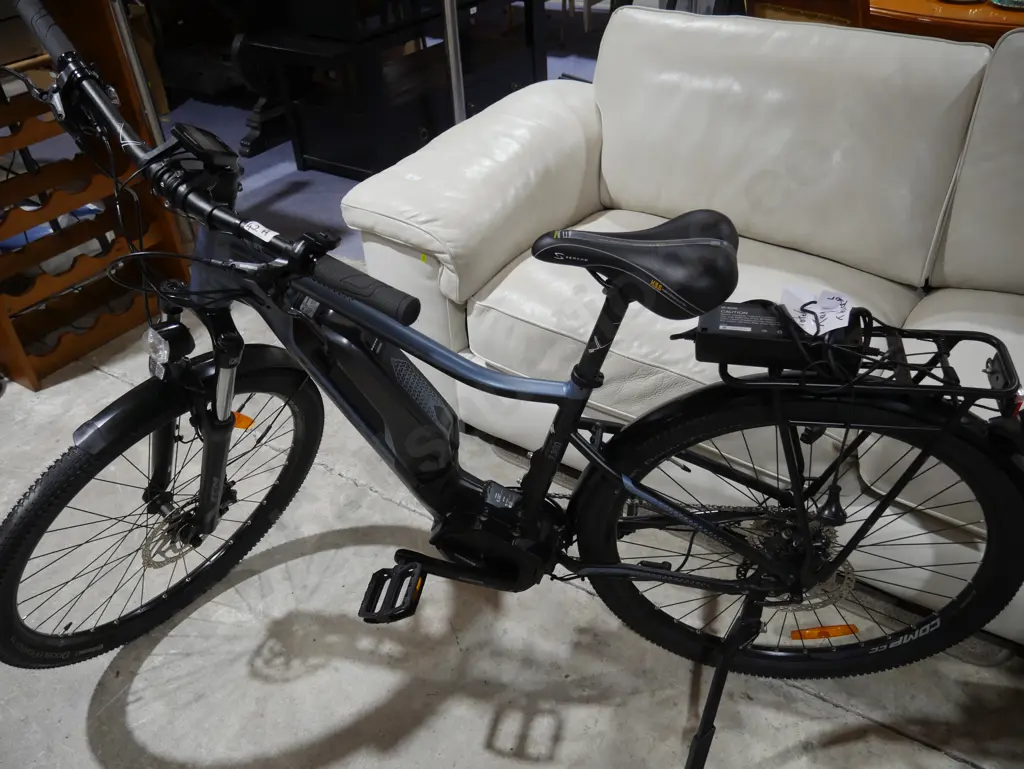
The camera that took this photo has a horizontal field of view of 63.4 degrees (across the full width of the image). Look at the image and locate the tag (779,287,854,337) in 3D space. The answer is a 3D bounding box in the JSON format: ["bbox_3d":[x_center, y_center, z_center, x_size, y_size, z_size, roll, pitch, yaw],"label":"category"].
[{"bbox_3d":[0.412,-0.100,1.120,0.090,0.018,0.085,3,62,11],"label":"tag"}]

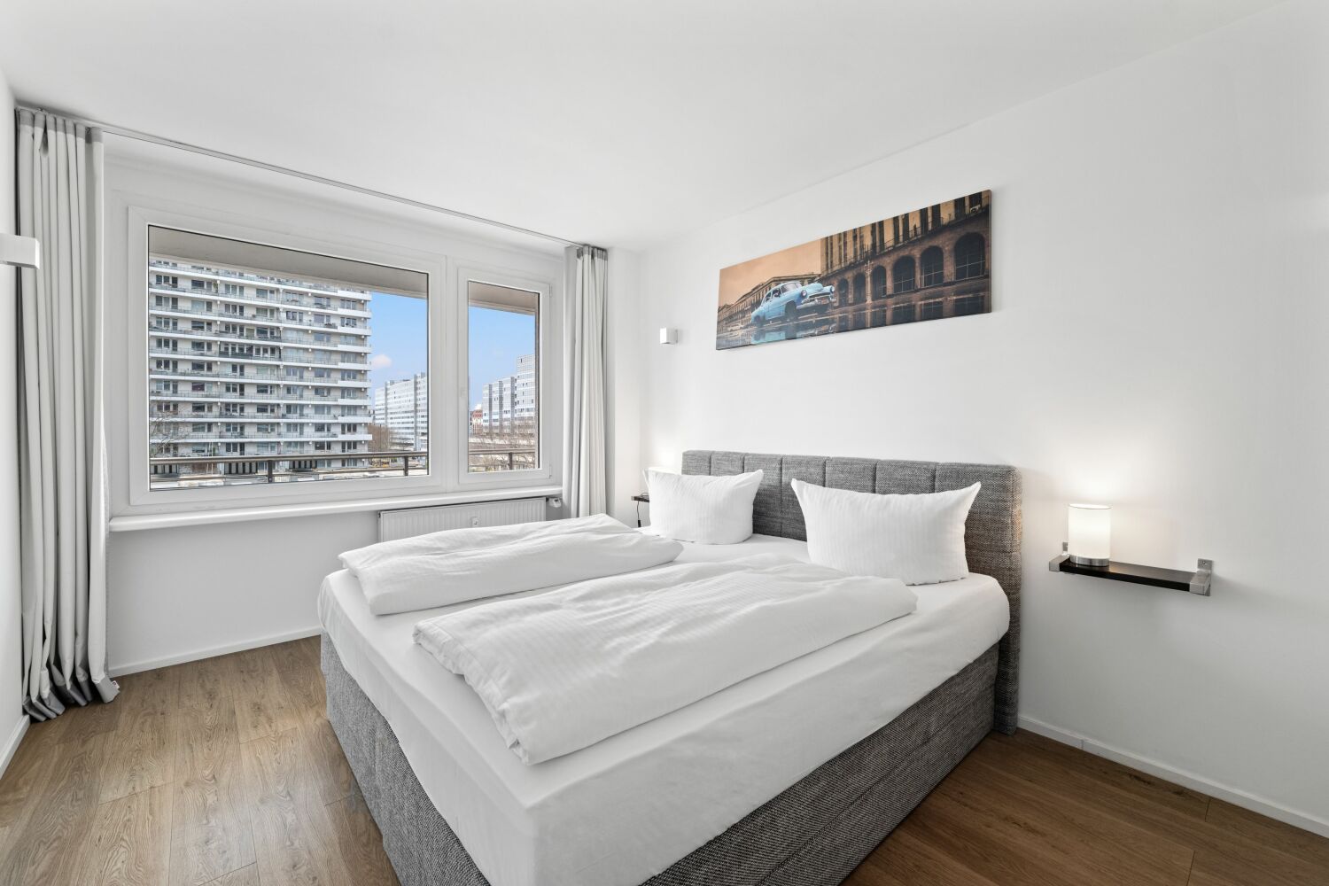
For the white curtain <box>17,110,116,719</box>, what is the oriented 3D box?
[{"bbox_3d":[-2.531,-0.112,2.188,0.252,2.481,0.190,-1,2,-40],"label":"white curtain"}]

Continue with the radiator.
[{"bbox_3d":[-1.301,0.699,3.446,1.068,0.590,0.102,-1,2,-40],"label":"radiator"}]

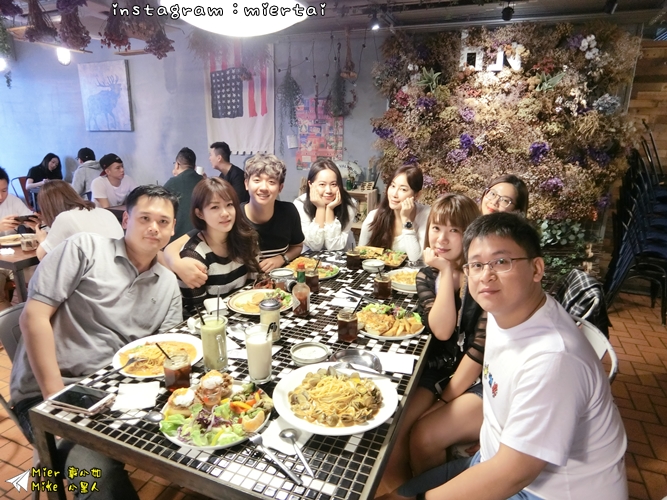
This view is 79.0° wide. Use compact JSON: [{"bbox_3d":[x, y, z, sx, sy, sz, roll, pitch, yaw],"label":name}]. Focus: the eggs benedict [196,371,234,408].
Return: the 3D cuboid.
[{"bbox_3d":[-0.321,0.378,1.097,0.088,0.063,0.083,2,17,0],"label":"eggs benedict"}]

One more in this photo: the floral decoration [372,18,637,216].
[{"bbox_3d":[1.523,-1.254,4.006,2.340,1.770,0.220,8,18,21],"label":"floral decoration"}]

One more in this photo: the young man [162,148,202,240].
[{"bbox_3d":[-1.354,-0.229,3.586,0.780,1.300,0.520,8,17,27],"label":"young man"}]

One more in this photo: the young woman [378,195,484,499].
[{"bbox_3d":[0.460,0.437,1.520,0.650,1.280,0.470,-8,19,-30],"label":"young woman"}]

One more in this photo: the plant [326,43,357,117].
[{"bbox_3d":[0.073,-1.653,3.923,0.300,0.690,0.250,-6,16,-20],"label":"plant"}]

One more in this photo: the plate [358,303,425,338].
[{"bbox_3d":[0.191,0.233,1.366,0.234,0.066,0.234,0,15,0],"label":"plate"}]

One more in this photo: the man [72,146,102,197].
[{"bbox_3d":[-2.500,-0.421,4.200,0.780,1.220,0.500,15,21,38],"label":"man"}]

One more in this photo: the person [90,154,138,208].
[{"bbox_3d":[-1.850,-0.200,3.490,0.800,1.240,0.520,15,21,38],"label":"person"}]

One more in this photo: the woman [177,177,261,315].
[{"bbox_3d":[-0.434,0.290,1.826,0.720,1.220,0.500,11,19,36],"label":"woman"}]

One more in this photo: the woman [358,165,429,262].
[{"bbox_3d":[0.385,0.174,2.360,0.480,1.290,0.750,7,17,18],"label":"woman"}]

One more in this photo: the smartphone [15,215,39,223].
[{"bbox_3d":[-1.859,-0.191,2.450,0.150,0.075,0.009,-13,65,-39],"label":"smartphone"}]

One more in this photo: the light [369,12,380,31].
[{"bbox_3d":[0.364,-2.030,3.594,0.120,0.160,0.110,8,18,21],"label":"light"}]

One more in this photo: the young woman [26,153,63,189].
[{"bbox_3d":[-3.260,-0.535,4.680,0.780,1.130,0.470,13,20,34],"label":"young woman"}]

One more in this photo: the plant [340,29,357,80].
[{"bbox_3d":[0.140,-1.823,3.772,0.165,0.460,0.160,-6,16,-20],"label":"plant"}]

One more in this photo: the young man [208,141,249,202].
[{"bbox_3d":[-1.067,-0.355,4.003,0.750,1.320,0.500,4,16,17],"label":"young man"}]

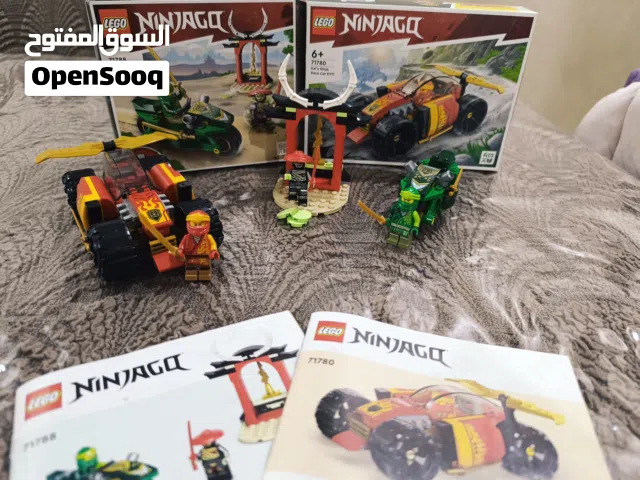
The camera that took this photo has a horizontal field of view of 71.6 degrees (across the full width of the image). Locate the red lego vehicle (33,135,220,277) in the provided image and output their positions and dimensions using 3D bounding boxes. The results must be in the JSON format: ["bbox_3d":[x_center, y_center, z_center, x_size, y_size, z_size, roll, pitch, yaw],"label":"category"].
[{"bbox_3d":[-0.121,-0.027,0.297,0.100,0.055,0.137,-17,36,-29],"label":"red lego vehicle"}]

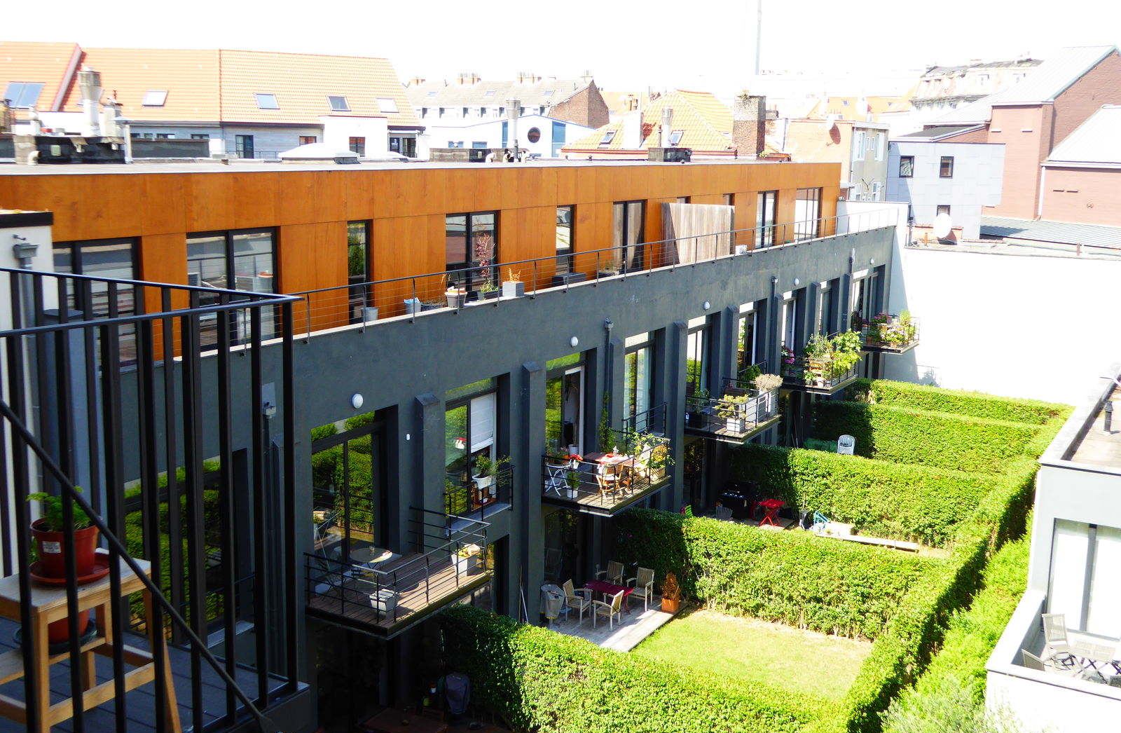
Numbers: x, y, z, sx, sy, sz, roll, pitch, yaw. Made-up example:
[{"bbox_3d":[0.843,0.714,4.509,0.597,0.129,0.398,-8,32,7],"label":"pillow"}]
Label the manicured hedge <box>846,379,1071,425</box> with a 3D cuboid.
[{"bbox_3d":[15.921,2.048,46.346,8.874,1.938,1.122,7,12,31],"label":"manicured hedge"}]

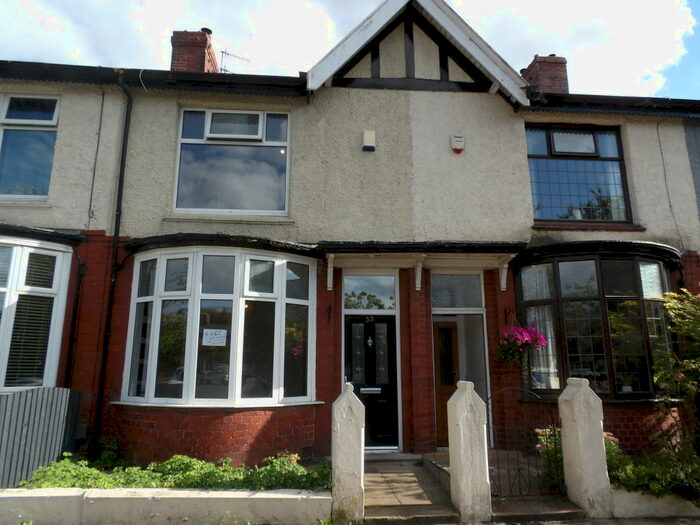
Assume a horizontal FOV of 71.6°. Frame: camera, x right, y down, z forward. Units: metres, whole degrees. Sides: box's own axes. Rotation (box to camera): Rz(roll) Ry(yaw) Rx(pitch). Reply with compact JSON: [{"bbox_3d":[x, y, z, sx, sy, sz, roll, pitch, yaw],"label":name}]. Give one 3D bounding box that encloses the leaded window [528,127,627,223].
[{"bbox_3d":[3.887,-1.547,8.330,1.844,1.785,0.120,1,-12,-6],"label":"leaded window"}]

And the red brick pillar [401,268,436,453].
[{"bbox_3d":[1.021,1.444,7.400,0.465,2.751,0.280,1,-12,-6],"label":"red brick pillar"}]

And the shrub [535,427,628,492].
[{"bbox_3d":[2.753,2.315,5.833,0.950,0.700,0.750,1,-12,-6],"label":"shrub"}]

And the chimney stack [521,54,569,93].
[{"bbox_3d":[5.256,-4.797,13.228,0.861,1.261,1.230,1,-12,-4],"label":"chimney stack"}]

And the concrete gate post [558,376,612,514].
[{"bbox_3d":[2.600,2.020,5.391,0.287,1.391,0.400,1,-12,-6],"label":"concrete gate post"}]

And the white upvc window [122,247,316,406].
[{"bbox_3d":[-1.757,0.874,6.618,2.630,2.020,0.740,1,-12,-6],"label":"white upvc window"}]

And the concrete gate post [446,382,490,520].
[{"bbox_3d":[1.276,1.996,5.260,0.305,1.386,0.400,1,-12,-6],"label":"concrete gate post"}]

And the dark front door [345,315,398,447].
[{"bbox_3d":[0.318,1.776,7.353,0.797,1.934,0.072,1,-12,-4],"label":"dark front door"}]

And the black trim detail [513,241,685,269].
[{"bbox_3d":[3.921,-0.108,7.432,2.690,0.230,0.900,1,-12,-6],"label":"black trim detail"}]

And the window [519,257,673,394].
[{"bbox_3d":[3.930,0.962,7.294,2.644,2.060,0.758,1,-12,-4],"label":"window"}]

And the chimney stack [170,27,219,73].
[{"bbox_3d":[-4.031,-5.157,12.671,0.881,1.415,1.332,1,-12,-4],"label":"chimney stack"}]

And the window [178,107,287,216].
[{"bbox_3d":[-1.865,-1.624,7.846,1.763,1.775,0.082,1,-12,-4],"label":"window"}]

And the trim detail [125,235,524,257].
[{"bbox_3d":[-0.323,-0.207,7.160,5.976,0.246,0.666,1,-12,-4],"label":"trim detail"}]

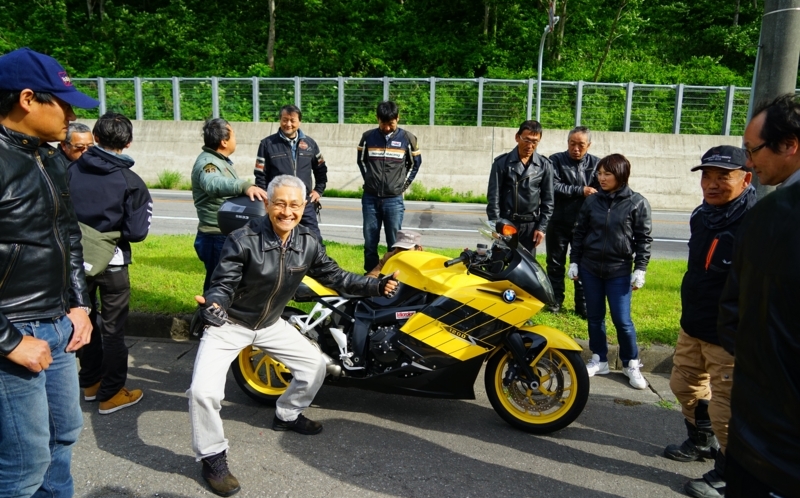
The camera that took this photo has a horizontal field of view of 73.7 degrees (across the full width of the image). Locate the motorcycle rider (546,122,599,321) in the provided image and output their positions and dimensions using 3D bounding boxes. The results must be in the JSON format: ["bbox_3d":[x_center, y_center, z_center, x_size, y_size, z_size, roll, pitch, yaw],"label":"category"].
[{"bbox_3d":[1.467,-0.218,4.552,0.550,1.640,0.380,3,9,14],"label":"motorcycle rider"}]

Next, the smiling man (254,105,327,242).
[{"bbox_3d":[-0.944,-0.348,4.600,0.600,1.730,0.360,-1,9,-15],"label":"smiling man"}]

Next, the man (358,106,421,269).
[{"bbox_3d":[-0.095,-0.334,4.420,0.560,1.730,0.340,2,9,7],"label":"man"}]

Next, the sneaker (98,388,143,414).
[{"bbox_3d":[-1.739,0.911,3.319,0.105,0.112,0.285,7,11,34],"label":"sneaker"}]

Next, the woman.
[{"bbox_3d":[1.502,0.147,3.753,0.540,1.610,0.360,5,10,24],"label":"woman"}]

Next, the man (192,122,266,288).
[{"bbox_3d":[-1.276,-0.058,3.970,0.580,1.760,0.520,0,9,-7],"label":"man"}]

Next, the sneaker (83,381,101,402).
[{"bbox_3d":[-1.910,0.881,3.490,0.105,0.112,0.285,4,9,16],"label":"sneaker"}]

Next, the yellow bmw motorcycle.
[{"bbox_3d":[0.005,0.442,3.155,2.150,1.200,0.850,3,9,10],"label":"yellow bmw motorcycle"}]

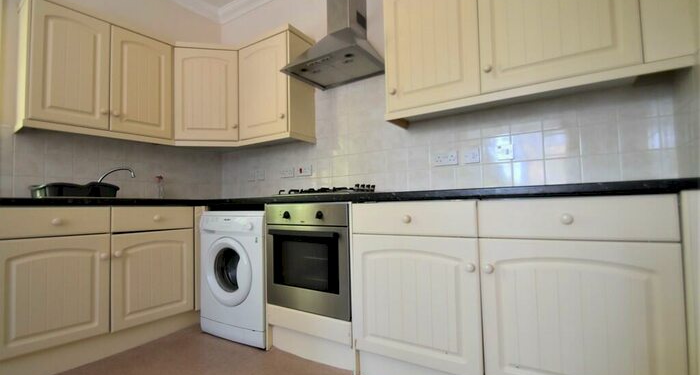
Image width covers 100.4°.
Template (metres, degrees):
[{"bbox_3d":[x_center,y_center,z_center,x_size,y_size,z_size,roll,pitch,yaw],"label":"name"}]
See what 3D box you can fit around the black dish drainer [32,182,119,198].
[{"bbox_3d":[-1.578,0.024,1.686,0.300,0.110,0.400,-3,-5,31],"label":"black dish drainer"}]

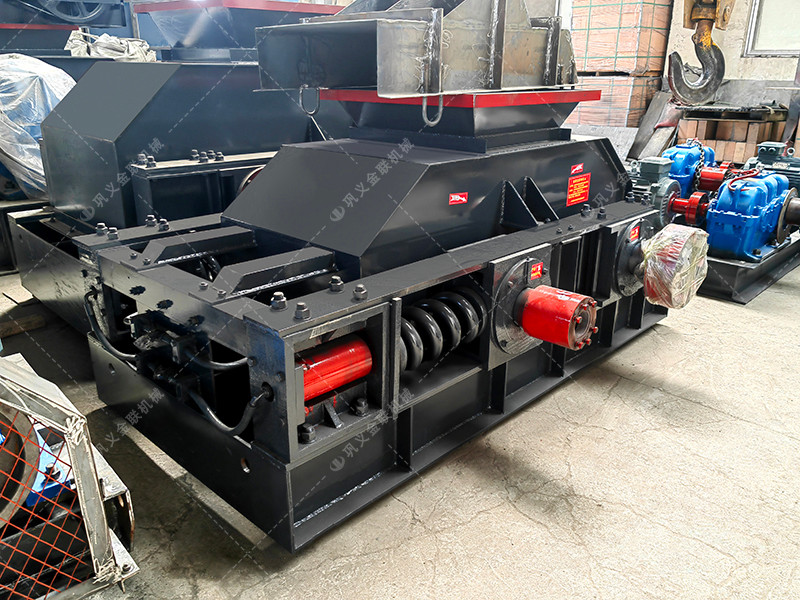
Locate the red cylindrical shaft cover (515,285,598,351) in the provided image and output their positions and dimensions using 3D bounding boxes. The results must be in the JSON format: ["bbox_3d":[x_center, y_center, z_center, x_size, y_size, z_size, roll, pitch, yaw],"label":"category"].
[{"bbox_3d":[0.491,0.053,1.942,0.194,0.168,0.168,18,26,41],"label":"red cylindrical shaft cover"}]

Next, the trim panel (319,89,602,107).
[{"bbox_3d":[0.247,-0.807,2.465,0.751,0.038,0.834,18,26,41],"label":"trim panel"}]

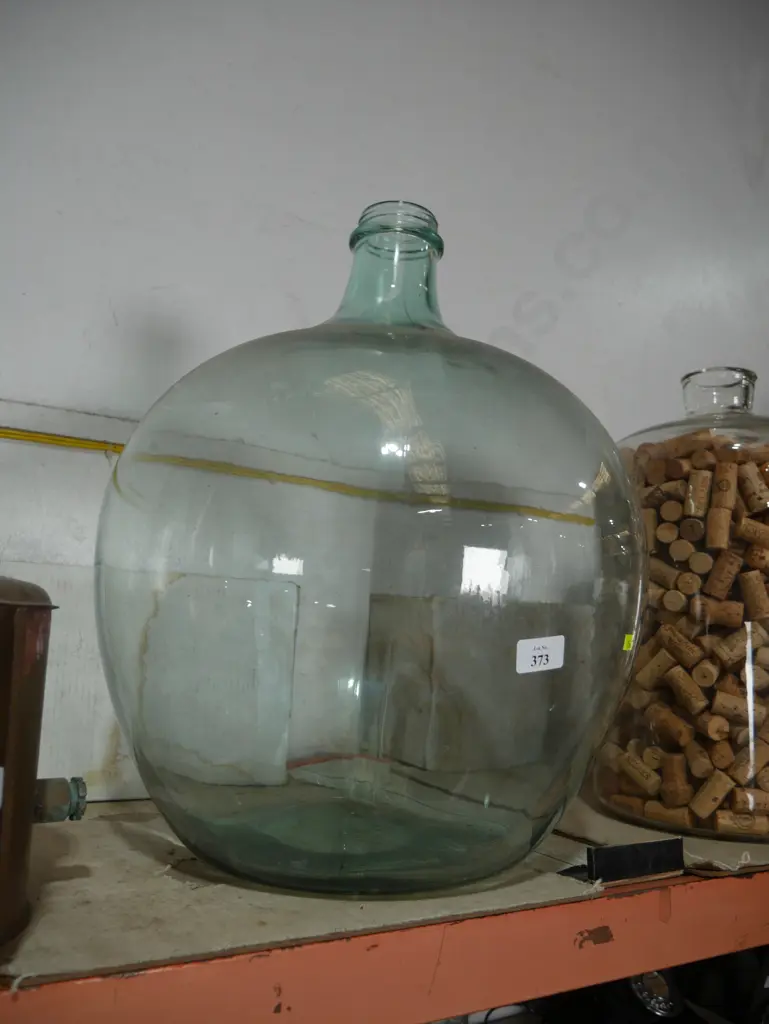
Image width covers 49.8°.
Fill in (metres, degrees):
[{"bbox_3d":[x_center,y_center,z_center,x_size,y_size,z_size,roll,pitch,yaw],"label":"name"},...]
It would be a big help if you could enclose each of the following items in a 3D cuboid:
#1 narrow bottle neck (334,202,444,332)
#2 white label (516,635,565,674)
[{"bbox_3d":[0.009,-0.211,0.729,0.098,0.095,0.098,4,-5,-1],"label":"narrow bottle neck"},{"bbox_3d":[0.097,0.089,0.517,0.038,0.021,0.002,-4,8,-30],"label":"white label"}]

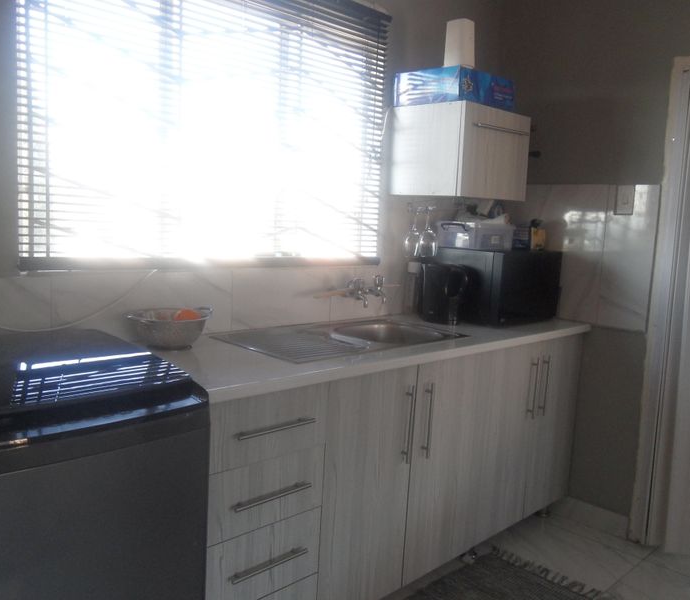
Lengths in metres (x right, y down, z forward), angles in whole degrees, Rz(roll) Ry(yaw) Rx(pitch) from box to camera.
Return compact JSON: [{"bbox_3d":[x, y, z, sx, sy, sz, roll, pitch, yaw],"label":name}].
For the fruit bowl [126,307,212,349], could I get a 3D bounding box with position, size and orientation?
[{"bbox_3d":[-0.513,0.089,1.894,0.250,0.097,0.225,-4,10,-44],"label":"fruit bowl"}]

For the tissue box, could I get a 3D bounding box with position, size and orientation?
[{"bbox_3d":[0.452,-0.836,2.646,0.375,0.133,0.313,-4,10,-44],"label":"tissue box"}]

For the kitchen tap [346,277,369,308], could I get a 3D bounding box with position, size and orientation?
[{"bbox_3d":[0.052,-0.029,2.528,0.055,0.114,0.118,-4,10,-44],"label":"kitchen tap"}]

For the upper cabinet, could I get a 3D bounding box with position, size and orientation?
[{"bbox_3d":[0.489,-0.597,2.689,0.467,0.348,0.361,-4,10,-44],"label":"upper cabinet"}]

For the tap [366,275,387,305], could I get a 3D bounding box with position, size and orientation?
[{"bbox_3d":[0.132,-0.046,2.609,0.055,0.115,0.111,-4,10,-44],"label":"tap"}]

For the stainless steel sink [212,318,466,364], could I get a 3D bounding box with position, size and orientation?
[{"bbox_3d":[0.002,0.195,2.194,0.788,0.150,0.437,-4,10,-44],"label":"stainless steel sink"}]

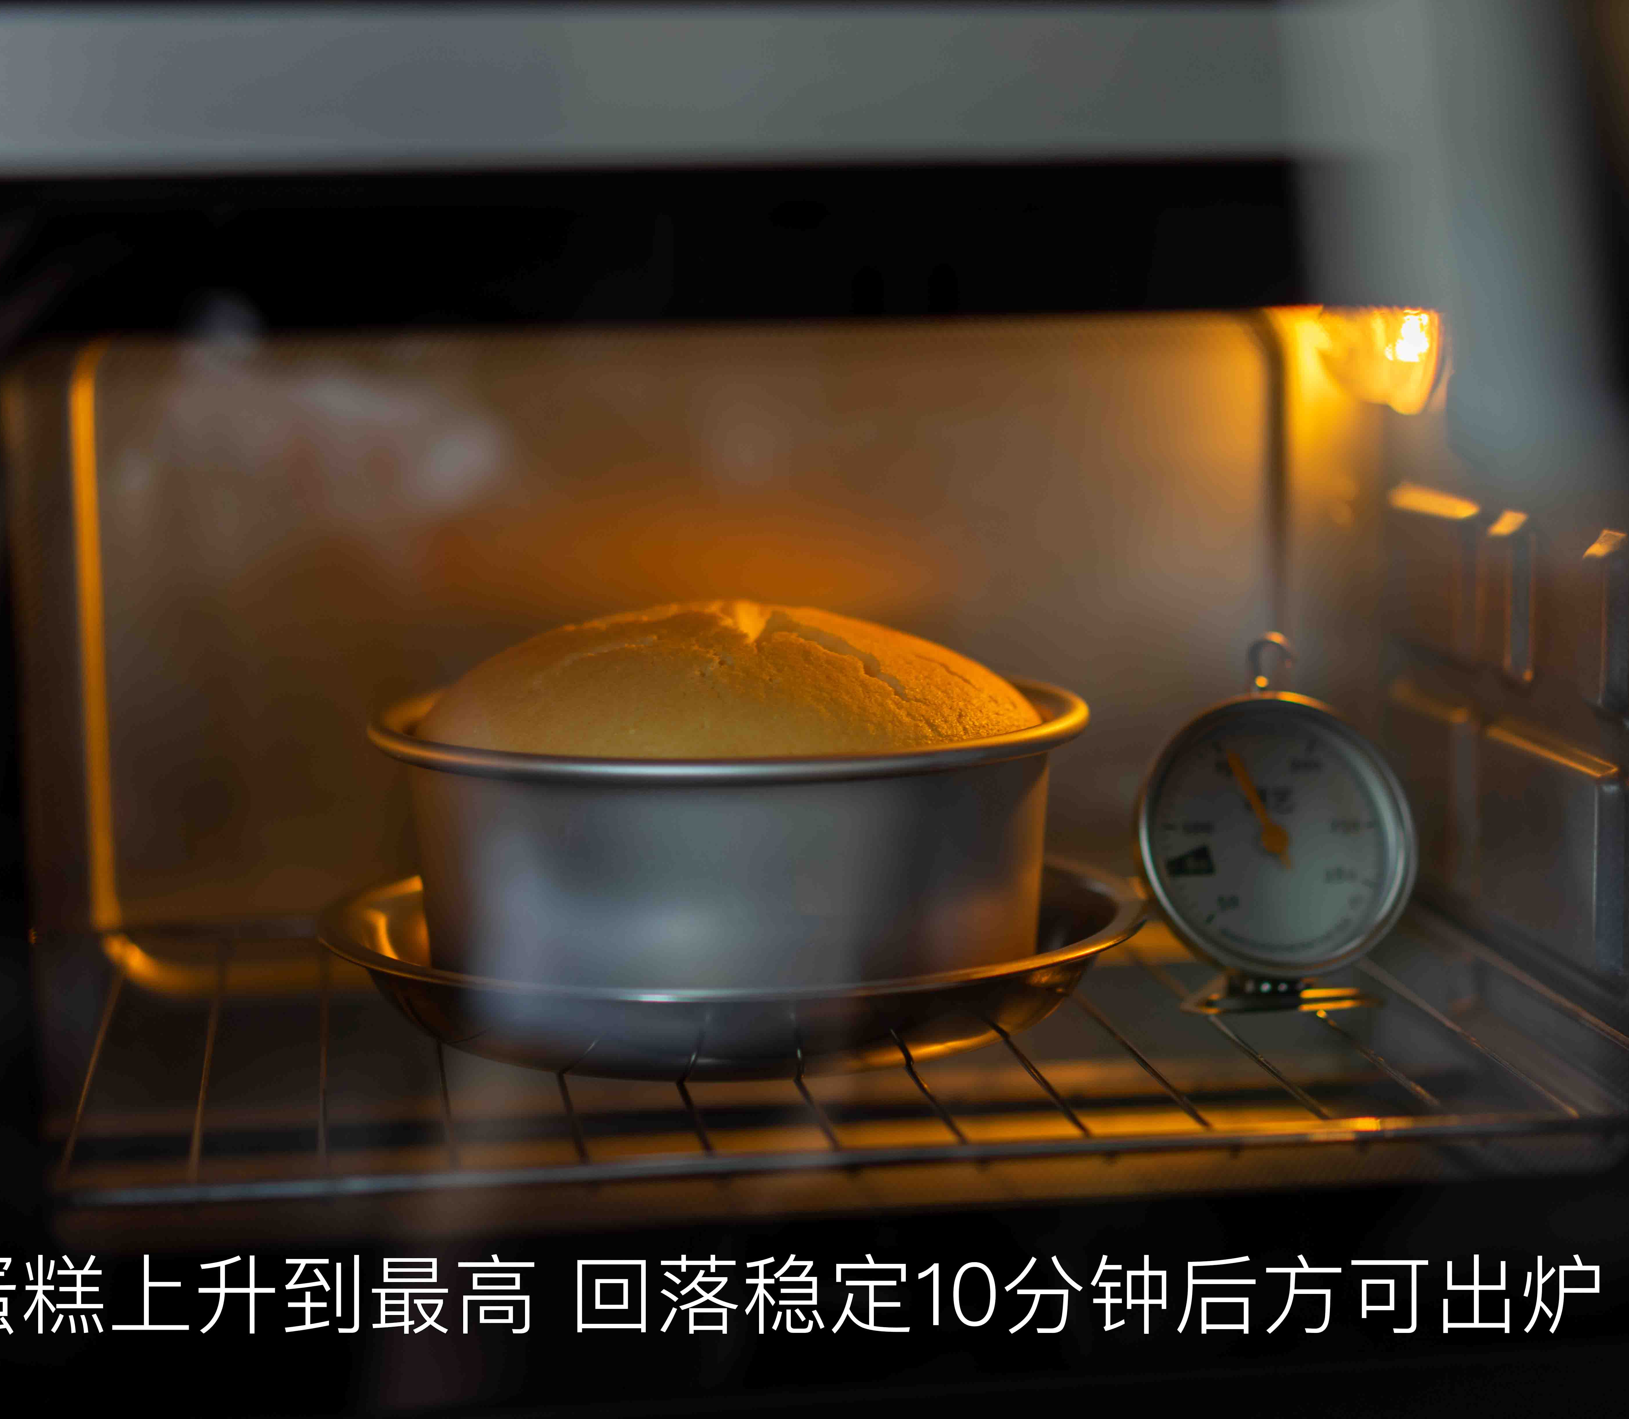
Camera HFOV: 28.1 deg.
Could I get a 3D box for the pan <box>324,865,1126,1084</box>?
[{"bbox_3d":[-0.020,0.059,0.780,0.199,0.026,0.199,-2,8,-8],"label":"pan"}]

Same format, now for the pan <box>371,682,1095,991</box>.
[{"bbox_3d":[-0.019,0.034,0.777,0.171,0.070,0.171,-2,8,-8],"label":"pan"}]

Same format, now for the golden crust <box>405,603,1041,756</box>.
[{"bbox_3d":[-0.020,-0.010,0.771,0.150,0.034,0.150,-2,8,-8],"label":"golden crust"}]

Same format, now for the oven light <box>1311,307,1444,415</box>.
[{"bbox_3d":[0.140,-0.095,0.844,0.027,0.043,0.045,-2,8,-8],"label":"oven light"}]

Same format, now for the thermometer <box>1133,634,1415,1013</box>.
[{"bbox_3d":[0.108,0.025,0.780,0.067,0.089,0.034,-2,8,-8],"label":"thermometer"}]

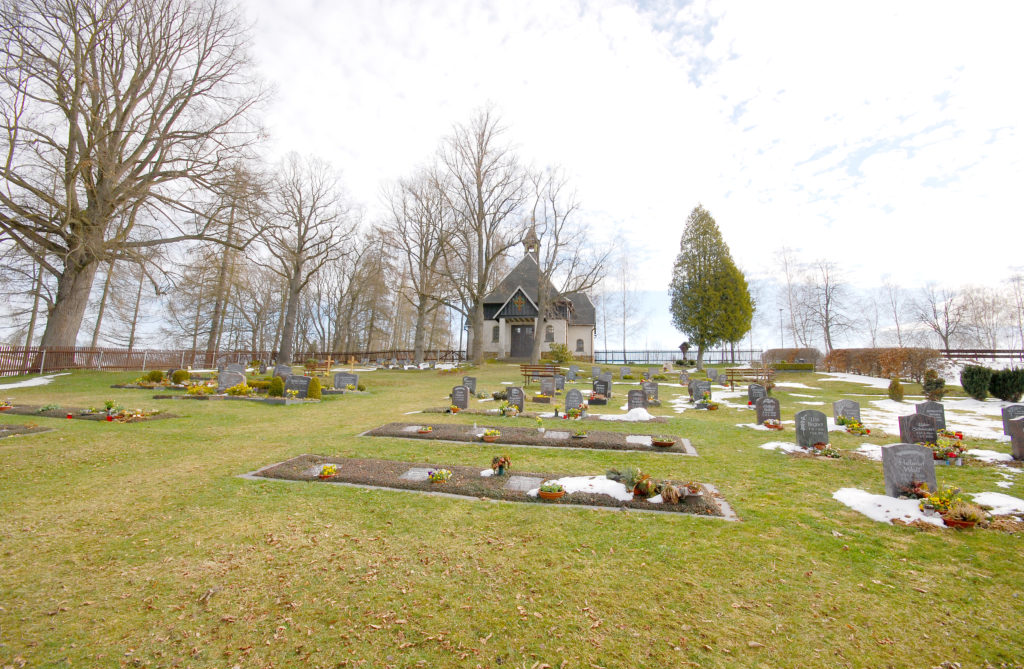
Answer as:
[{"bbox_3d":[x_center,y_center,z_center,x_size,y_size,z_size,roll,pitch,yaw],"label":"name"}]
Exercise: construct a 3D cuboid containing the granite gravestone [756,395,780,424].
[{"bbox_3d":[6.744,2.015,11.244,0.520,0.730,0.120,0,-6,12],"label":"granite gravestone"}]

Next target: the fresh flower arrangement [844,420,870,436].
[{"bbox_3d":[6.644,1.786,8.215,0.400,0.250,0.290,-1,-7,13],"label":"fresh flower arrangement"}]

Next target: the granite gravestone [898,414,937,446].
[{"bbox_3d":[7.232,1.729,7.622,0.430,0.610,0.160,0,-8,11],"label":"granite gravestone"}]

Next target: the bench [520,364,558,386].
[{"bbox_3d":[1.335,1.873,19.392,1.780,0.950,0.600,0,-8,14],"label":"bench"}]

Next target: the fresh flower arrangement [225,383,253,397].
[{"bbox_3d":[-10.370,2.080,16.225,0.980,0.470,0.600,-1,-7,20],"label":"fresh flower arrangement"}]

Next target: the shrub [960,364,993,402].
[{"bbox_3d":[13.847,1.407,12.764,0.680,1.060,0.680,-1,-7,13],"label":"shrub"}]

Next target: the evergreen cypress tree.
[{"bbox_3d":[15.713,-3.971,34.000,6.200,13.600,6.100,0,-8,11],"label":"evergreen cypress tree"}]

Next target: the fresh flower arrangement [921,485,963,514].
[{"bbox_3d":[4.573,1.758,4.553,0.380,0.310,0.340,0,-8,11],"label":"fresh flower arrangement"}]

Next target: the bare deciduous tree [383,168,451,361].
[{"bbox_3d":[-7.932,-5.659,37.972,6.200,16.200,6.000,-1,-7,13],"label":"bare deciduous tree"}]

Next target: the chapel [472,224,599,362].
[{"bbox_3d":[2.103,-3.428,38.661,10.700,12.000,10.800,0,-6,11],"label":"chapel"}]

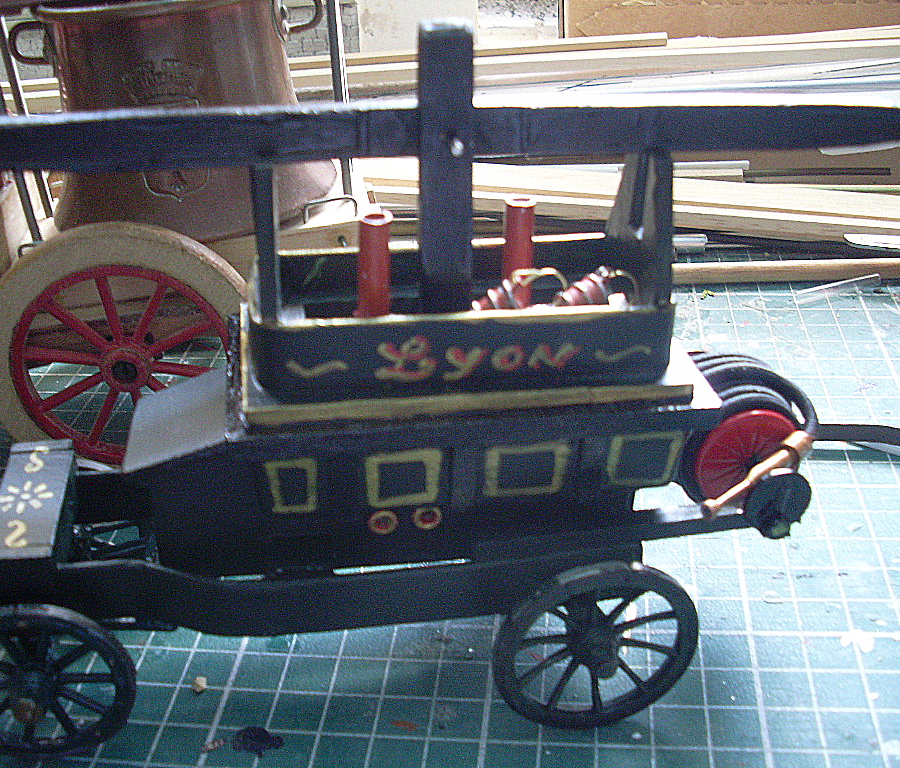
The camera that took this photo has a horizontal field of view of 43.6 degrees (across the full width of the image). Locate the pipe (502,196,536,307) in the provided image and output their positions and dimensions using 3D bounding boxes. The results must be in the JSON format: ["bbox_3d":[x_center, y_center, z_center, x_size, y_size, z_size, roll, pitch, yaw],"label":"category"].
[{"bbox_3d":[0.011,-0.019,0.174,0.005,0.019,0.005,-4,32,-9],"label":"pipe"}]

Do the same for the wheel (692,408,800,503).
[{"bbox_3d":[0.050,0.012,0.188,0.019,0.019,0.002,-4,32,-9],"label":"wheel"}]

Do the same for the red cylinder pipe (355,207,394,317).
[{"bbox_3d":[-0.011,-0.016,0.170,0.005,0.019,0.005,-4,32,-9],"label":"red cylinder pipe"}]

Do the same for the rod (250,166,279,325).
[{"bbox_3d":[-0.025,-0.019,0.155,0.003,0.021,0.003,-4,18,-9],"label":"rod"}]

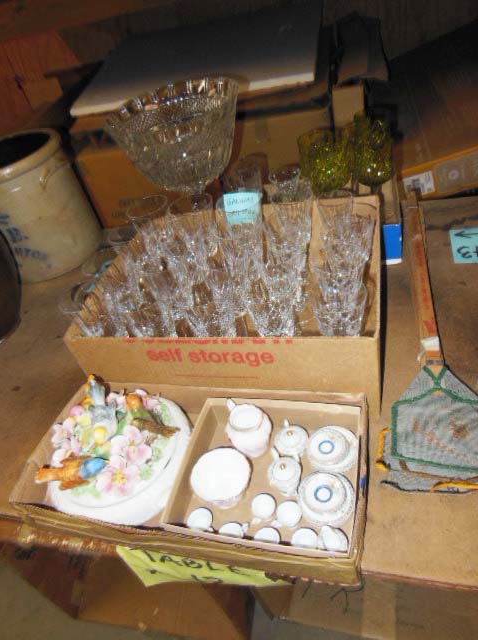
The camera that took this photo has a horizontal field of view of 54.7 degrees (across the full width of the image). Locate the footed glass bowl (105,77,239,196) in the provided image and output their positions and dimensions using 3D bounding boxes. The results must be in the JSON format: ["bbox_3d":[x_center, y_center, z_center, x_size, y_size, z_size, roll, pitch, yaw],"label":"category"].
[{"bbox_3d":[-0.097,-0.310,0.987,0.267,0.303,0.267,-9,40,8],"label":"footed glass bowl"}]

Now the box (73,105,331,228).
[{"bbox_3d":[-0.070,-0.483,1.282,0.628,0.204,0.360,-6,41,10],"label":"box"}]

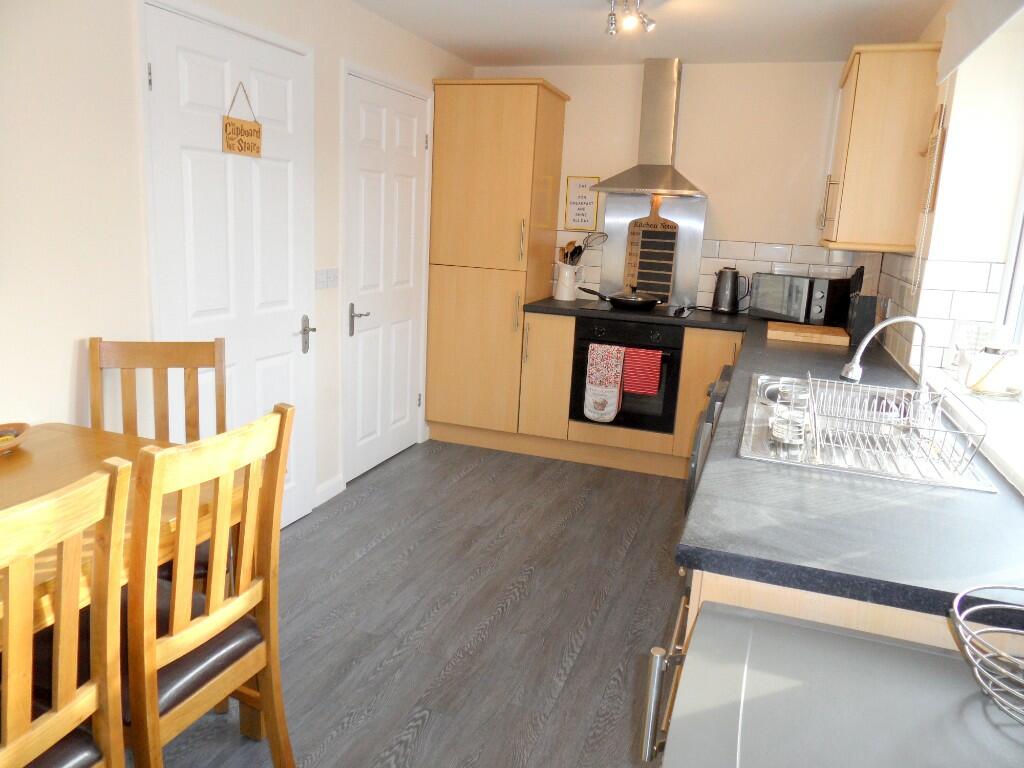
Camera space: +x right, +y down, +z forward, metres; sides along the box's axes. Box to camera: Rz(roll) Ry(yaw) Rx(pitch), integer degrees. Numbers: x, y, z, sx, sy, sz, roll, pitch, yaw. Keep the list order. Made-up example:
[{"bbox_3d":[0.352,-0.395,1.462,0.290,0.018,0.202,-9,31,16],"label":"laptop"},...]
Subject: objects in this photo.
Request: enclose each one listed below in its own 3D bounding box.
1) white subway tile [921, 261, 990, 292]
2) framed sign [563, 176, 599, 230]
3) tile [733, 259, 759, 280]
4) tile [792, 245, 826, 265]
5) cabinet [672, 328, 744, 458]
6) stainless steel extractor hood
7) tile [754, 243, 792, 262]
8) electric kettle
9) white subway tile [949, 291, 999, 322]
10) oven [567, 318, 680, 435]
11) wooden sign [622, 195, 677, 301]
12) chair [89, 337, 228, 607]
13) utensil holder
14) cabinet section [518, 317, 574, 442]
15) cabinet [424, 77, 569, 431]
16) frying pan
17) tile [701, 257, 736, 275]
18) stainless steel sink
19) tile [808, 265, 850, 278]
[{"bbox_3d":[1.549,-0.372,2.473,0.195,0.100,0.010,8,14,19],"label":"white subway tile"},{"bbox_3d":[0.437,-1.119,4.414,0.207,0.323,0.020,7,13,19],"label":"framed sign"},{"bbox_3d":[1.410,-0.671,4.152,0.202,0.102,0.010,7,13,19],"label":"tile"},{"bbox_3d":[1.699,-0.735,4.033,0.202,0.102,0.010,7,13,19],"label":"tile"},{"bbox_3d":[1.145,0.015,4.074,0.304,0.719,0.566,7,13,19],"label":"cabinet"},{"bbox_3d":[0.798,-1.426,3.934,0.605,0.735,0.470,8,14,19],"label":"stainless steel extractor hood"},{"bbox_3d":[1.502,-0.752,4.074,0.200,0.100,0.010,8,14,19],"label":"tile"},{"bbox_3d":[1.284,-0.542,4.151,0.200,0.260,0.160,7,14,19],"label":"electric kettle"},{"bbox_3d":[1.607,-0.267,2.474,0.135,0.100,0.010,8,14,19],"label":"white subway tile"},{"bbox_3d":[0.716,-0.100,4.191,0.595,0.595,0.560,7,14,19],"label":"oven"},{"bbox_3d":[0.842,-0.814,4.323,0.305,0.665,0.020,7,11,19],"label":"wooden sign"},{"bbox_3d":[-1.012,0.390,2.011,0.420,0.975,0.510,-1,14,-16],"label":"chair"},{"bbox_3d":[0.347,-0.637,4.435,0.152,0.227,0.130,7,13,19],"label":"utensil holder"},{"bbox_3d":[0.295,-0.093,4.364,0.303,0.719,0.566,7,13,19],"label":"cabinet section"},{"bbox_3d":[-0.093,-0.748,4.370,0.626,2.000,0.596,7,13,19],"label":"cabinet"},{"bbox_3d":[0.623,-0.498,4.113,0.480,0.116,0.300,7,14,19],"label":"frying pan"},{"bbox_3d":[1.219,-0.692,4.192,0.195,0.100,0.010,8,14,19],"label":"tile"},{"bbox_3d":[0.823,0.156,1.800,0.448,0.158,0.954,7,13,19],"label":"stainless steel sink"},{"bbox_3d":[1.794,-0.623,4.039,0.200,0.100,0.010,7,14,19],"label":"tile"}]

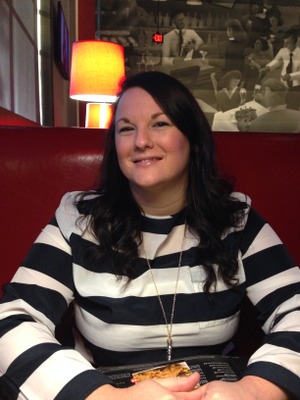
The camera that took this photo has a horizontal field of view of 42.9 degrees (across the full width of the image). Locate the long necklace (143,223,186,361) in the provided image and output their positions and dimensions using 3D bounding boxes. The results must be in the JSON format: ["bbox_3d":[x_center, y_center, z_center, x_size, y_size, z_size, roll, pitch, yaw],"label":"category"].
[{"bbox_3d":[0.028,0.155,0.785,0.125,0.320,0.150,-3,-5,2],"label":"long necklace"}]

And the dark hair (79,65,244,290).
[{"bbox_3d":[0.027,-0.042,0.830,0.340,0.460,0.250,-4,-1,12],"label":"dark hair"}]

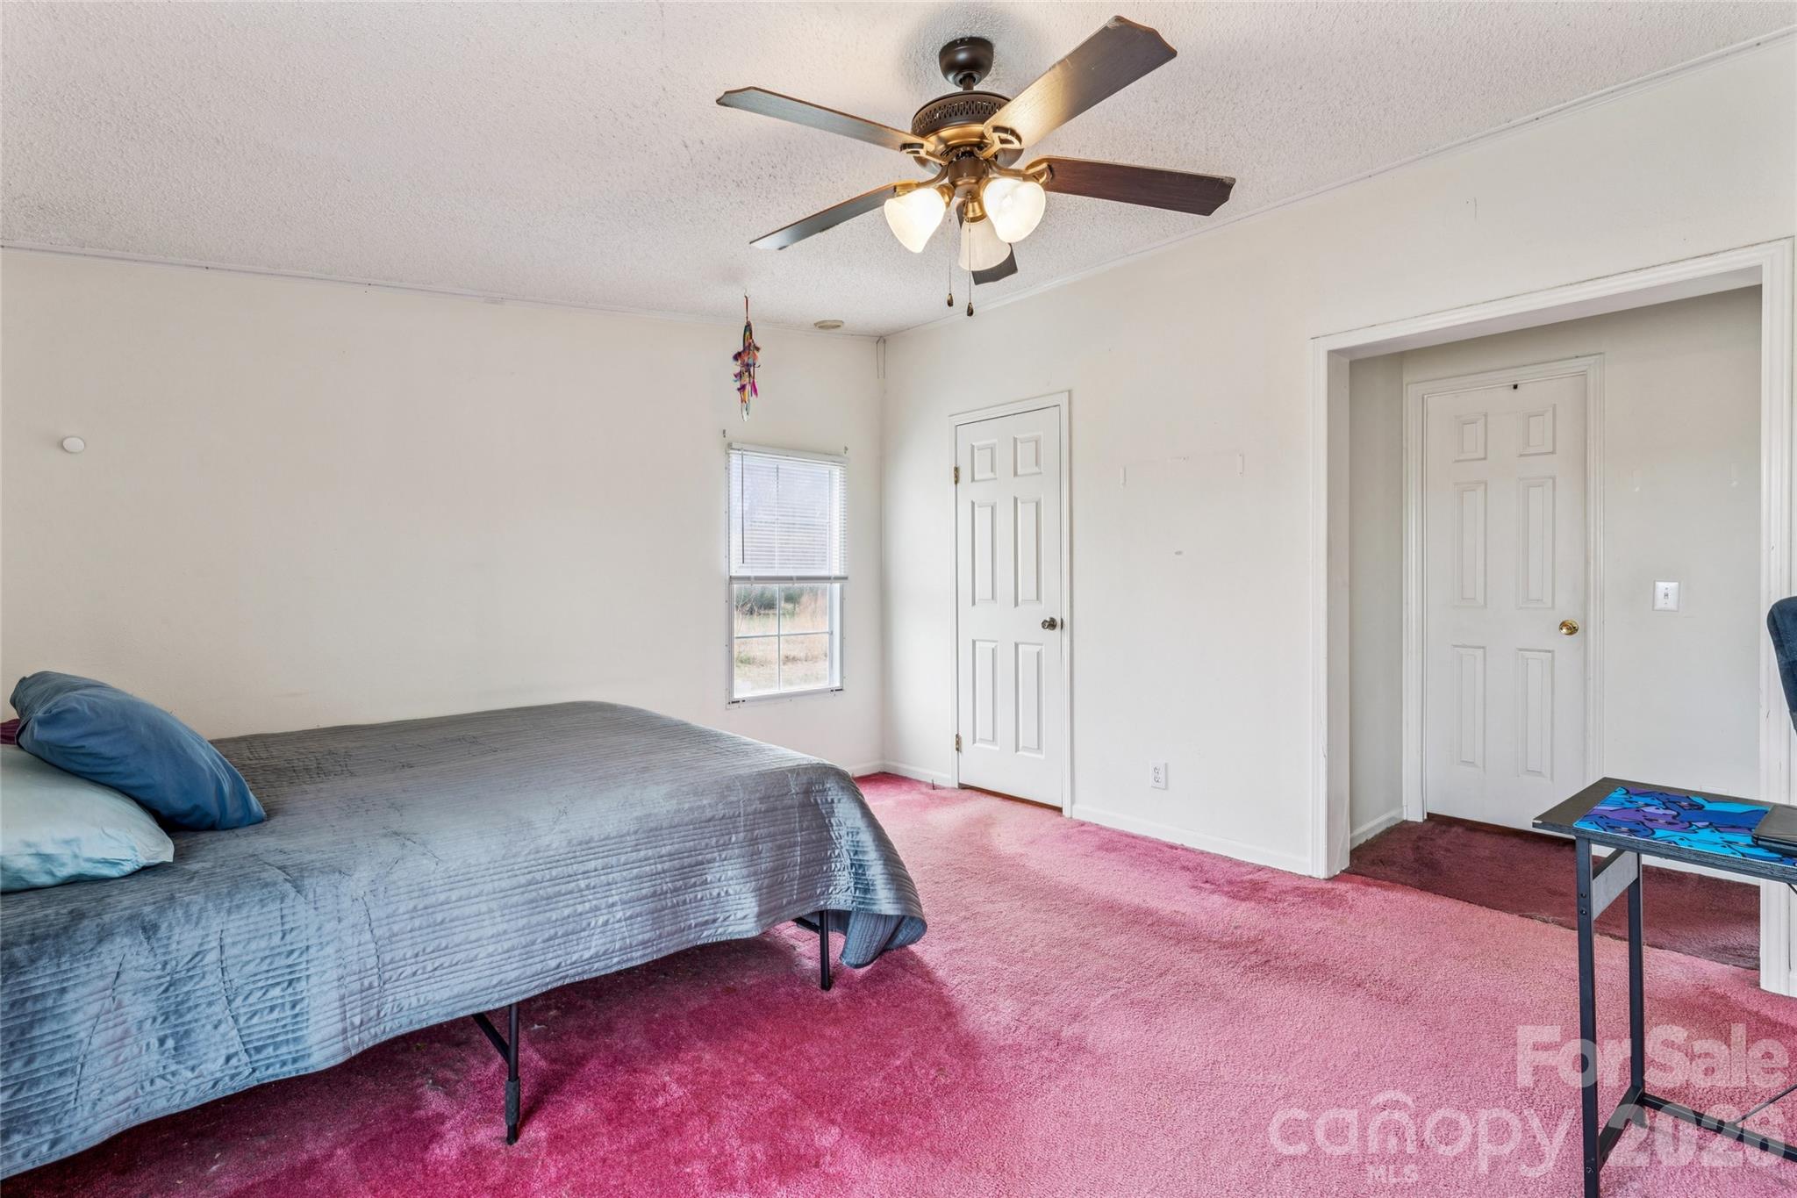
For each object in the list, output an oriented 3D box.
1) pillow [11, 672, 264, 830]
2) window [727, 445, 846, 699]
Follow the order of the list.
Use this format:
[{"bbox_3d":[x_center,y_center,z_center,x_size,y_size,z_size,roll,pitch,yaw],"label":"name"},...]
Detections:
[{"bbox_3d":[-1.658,0.329,1.748,0.600,0.170,0.462,0,-43,46],"label":"pillow"},{"bbox_3d":[-0.623,-0.136,4.505,0.800,1.380,0.100,-1,1,-44],"label":"window"}]

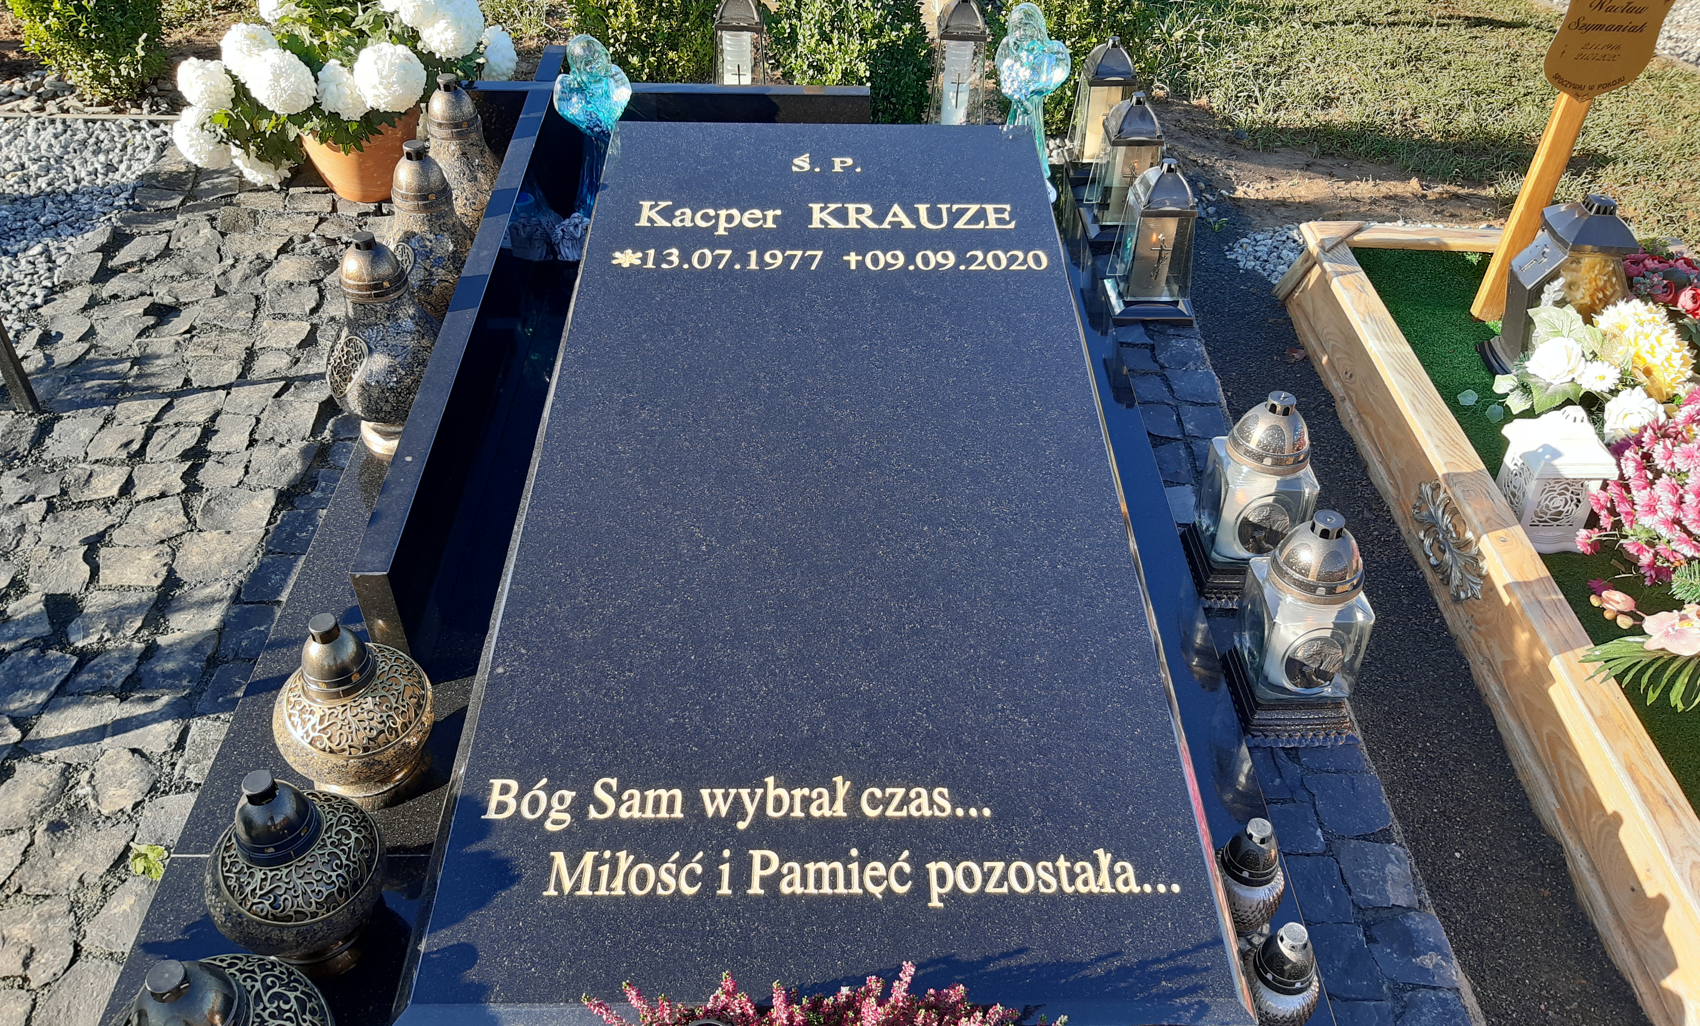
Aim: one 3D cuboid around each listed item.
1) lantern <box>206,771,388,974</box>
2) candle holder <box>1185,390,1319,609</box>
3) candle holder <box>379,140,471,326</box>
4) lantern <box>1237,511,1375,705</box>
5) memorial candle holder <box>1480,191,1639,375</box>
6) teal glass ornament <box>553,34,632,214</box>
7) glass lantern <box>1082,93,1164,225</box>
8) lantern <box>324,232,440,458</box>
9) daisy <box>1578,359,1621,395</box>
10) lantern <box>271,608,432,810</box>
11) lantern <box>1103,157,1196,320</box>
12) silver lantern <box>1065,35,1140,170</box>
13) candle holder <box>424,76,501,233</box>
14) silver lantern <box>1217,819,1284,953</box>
[{"bbox_3d":[-0.622,0.374,1.443,0.203,0.250,0.203,0,40,-1],"label":"lantern"},{"bbox_3d":[0.626,-0.028,1.928,0.163,0.323,0.163,0,40,-1],"label":"candle holder"},{"bbox_3d":[-0.743,-0.487,2.303,0.198,0.366,0.198,-1,39,0],"label":"candle holder"},{"bbox_3d":[0.585,0.108,1.617,0.122,0.265,0.122,0,39,1],"label":"lantern"},{"bbox_3d":[1.307,-0.413,2.313,0.216,0.319,0.149,0,40,-1],"label":"memorial candle holder"},{"bbox_3d":[-0.538,-0.847,2.789,0.171,0.390,0.115,0,40,-1],"label":"teal glass ornament"},{"bbox_3d":[0.617,-0.768,2.823,0.162,0.304,0.162,0,40,-1],"label":"glass lantern"},{"bbox_3d":[-0.751,-0.276,2.051,0.198,0.366,0.198,-1,39,0],"label":"lantern"},{"bbox_3d":[1.319,-0.239,2.249,0.077,0.024,0.077,-6,66,4],"label":"daisy"},{"bbox_3d":[-0.629,0.222,1.622,0.204,0.251,0.204,0,40,-1],"label":"lantern"},{"bbox_3d":[0.590,-0.528,2.433,0.153,0.301,0.153,0,39,0],"label":"lantern"},{"bbox_3d":[0.614,-0.976,3.071,0.162,0.304,0.162,0,40,-1],"label":"silver lantern"},{"bbox_3d":[-0.759,-0.678,2.530,0.198,0.366,0.198,-1,39,0],"label":"candle holder"},{"bbox_3d":[0.461,0.417,1.478,0.086,0.176,0.086,0,40,-1],"label":"silver lantern"}]

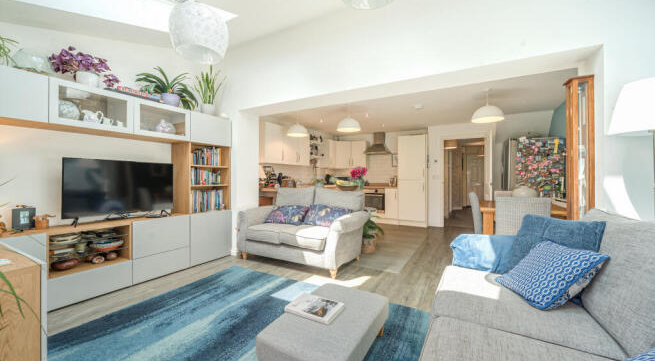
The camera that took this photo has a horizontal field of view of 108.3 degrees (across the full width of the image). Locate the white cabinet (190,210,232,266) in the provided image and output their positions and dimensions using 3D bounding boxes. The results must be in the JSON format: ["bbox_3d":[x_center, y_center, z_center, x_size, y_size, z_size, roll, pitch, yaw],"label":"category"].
[{"bbox_3d":[-1.753,0.764,3.345,0.420,0.650,0.600,0,0,29],"label":"white cabinet"}]

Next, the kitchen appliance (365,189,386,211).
[{"bbox_3d":[1.305,0.494,6.294,0.600,0.580,0.550,0,0,29],"label":"kitchen appliance"}]

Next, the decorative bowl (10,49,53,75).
[{"bbox_3d":[-2.447,-0.950,1.967,0.240,0.200,0.240,0,0,32],"label":"decorative bowl"}]

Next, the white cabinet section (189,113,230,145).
[{"bbox_3d":[-1.747,-0.680,3.354,0.420,0.385,0.588,0,0,32],"label":"white cabinet section"}]

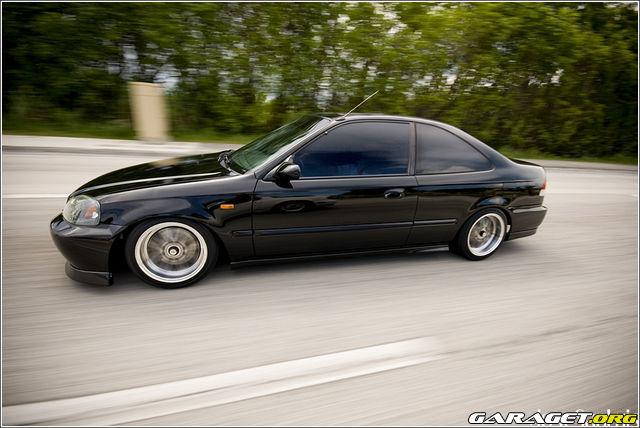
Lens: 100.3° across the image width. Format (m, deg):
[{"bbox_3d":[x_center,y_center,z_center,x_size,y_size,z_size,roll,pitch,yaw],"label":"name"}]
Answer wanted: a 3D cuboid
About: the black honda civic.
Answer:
[{"bbox_3d":[0.171,-0.357,2.780,4.430,1.310,1.730,-1,17,-17],"label":"black honda civic"}]

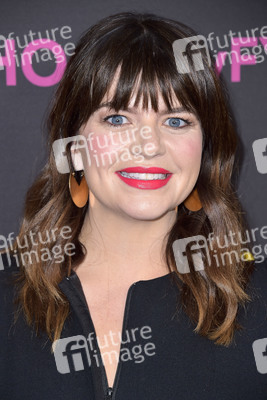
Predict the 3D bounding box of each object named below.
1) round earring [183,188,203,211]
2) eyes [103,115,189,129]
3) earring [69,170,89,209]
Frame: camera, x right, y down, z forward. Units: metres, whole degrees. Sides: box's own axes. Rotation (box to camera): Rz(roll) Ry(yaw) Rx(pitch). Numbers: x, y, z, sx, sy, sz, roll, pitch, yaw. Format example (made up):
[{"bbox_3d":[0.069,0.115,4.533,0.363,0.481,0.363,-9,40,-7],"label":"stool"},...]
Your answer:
[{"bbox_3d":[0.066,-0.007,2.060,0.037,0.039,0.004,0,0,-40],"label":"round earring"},{"bbox_3d":[0.013,-0.082,1.985,0.091,0.013,0.020,2,0,-9],"label":"eyes"},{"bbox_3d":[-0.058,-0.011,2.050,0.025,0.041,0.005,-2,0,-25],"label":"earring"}]

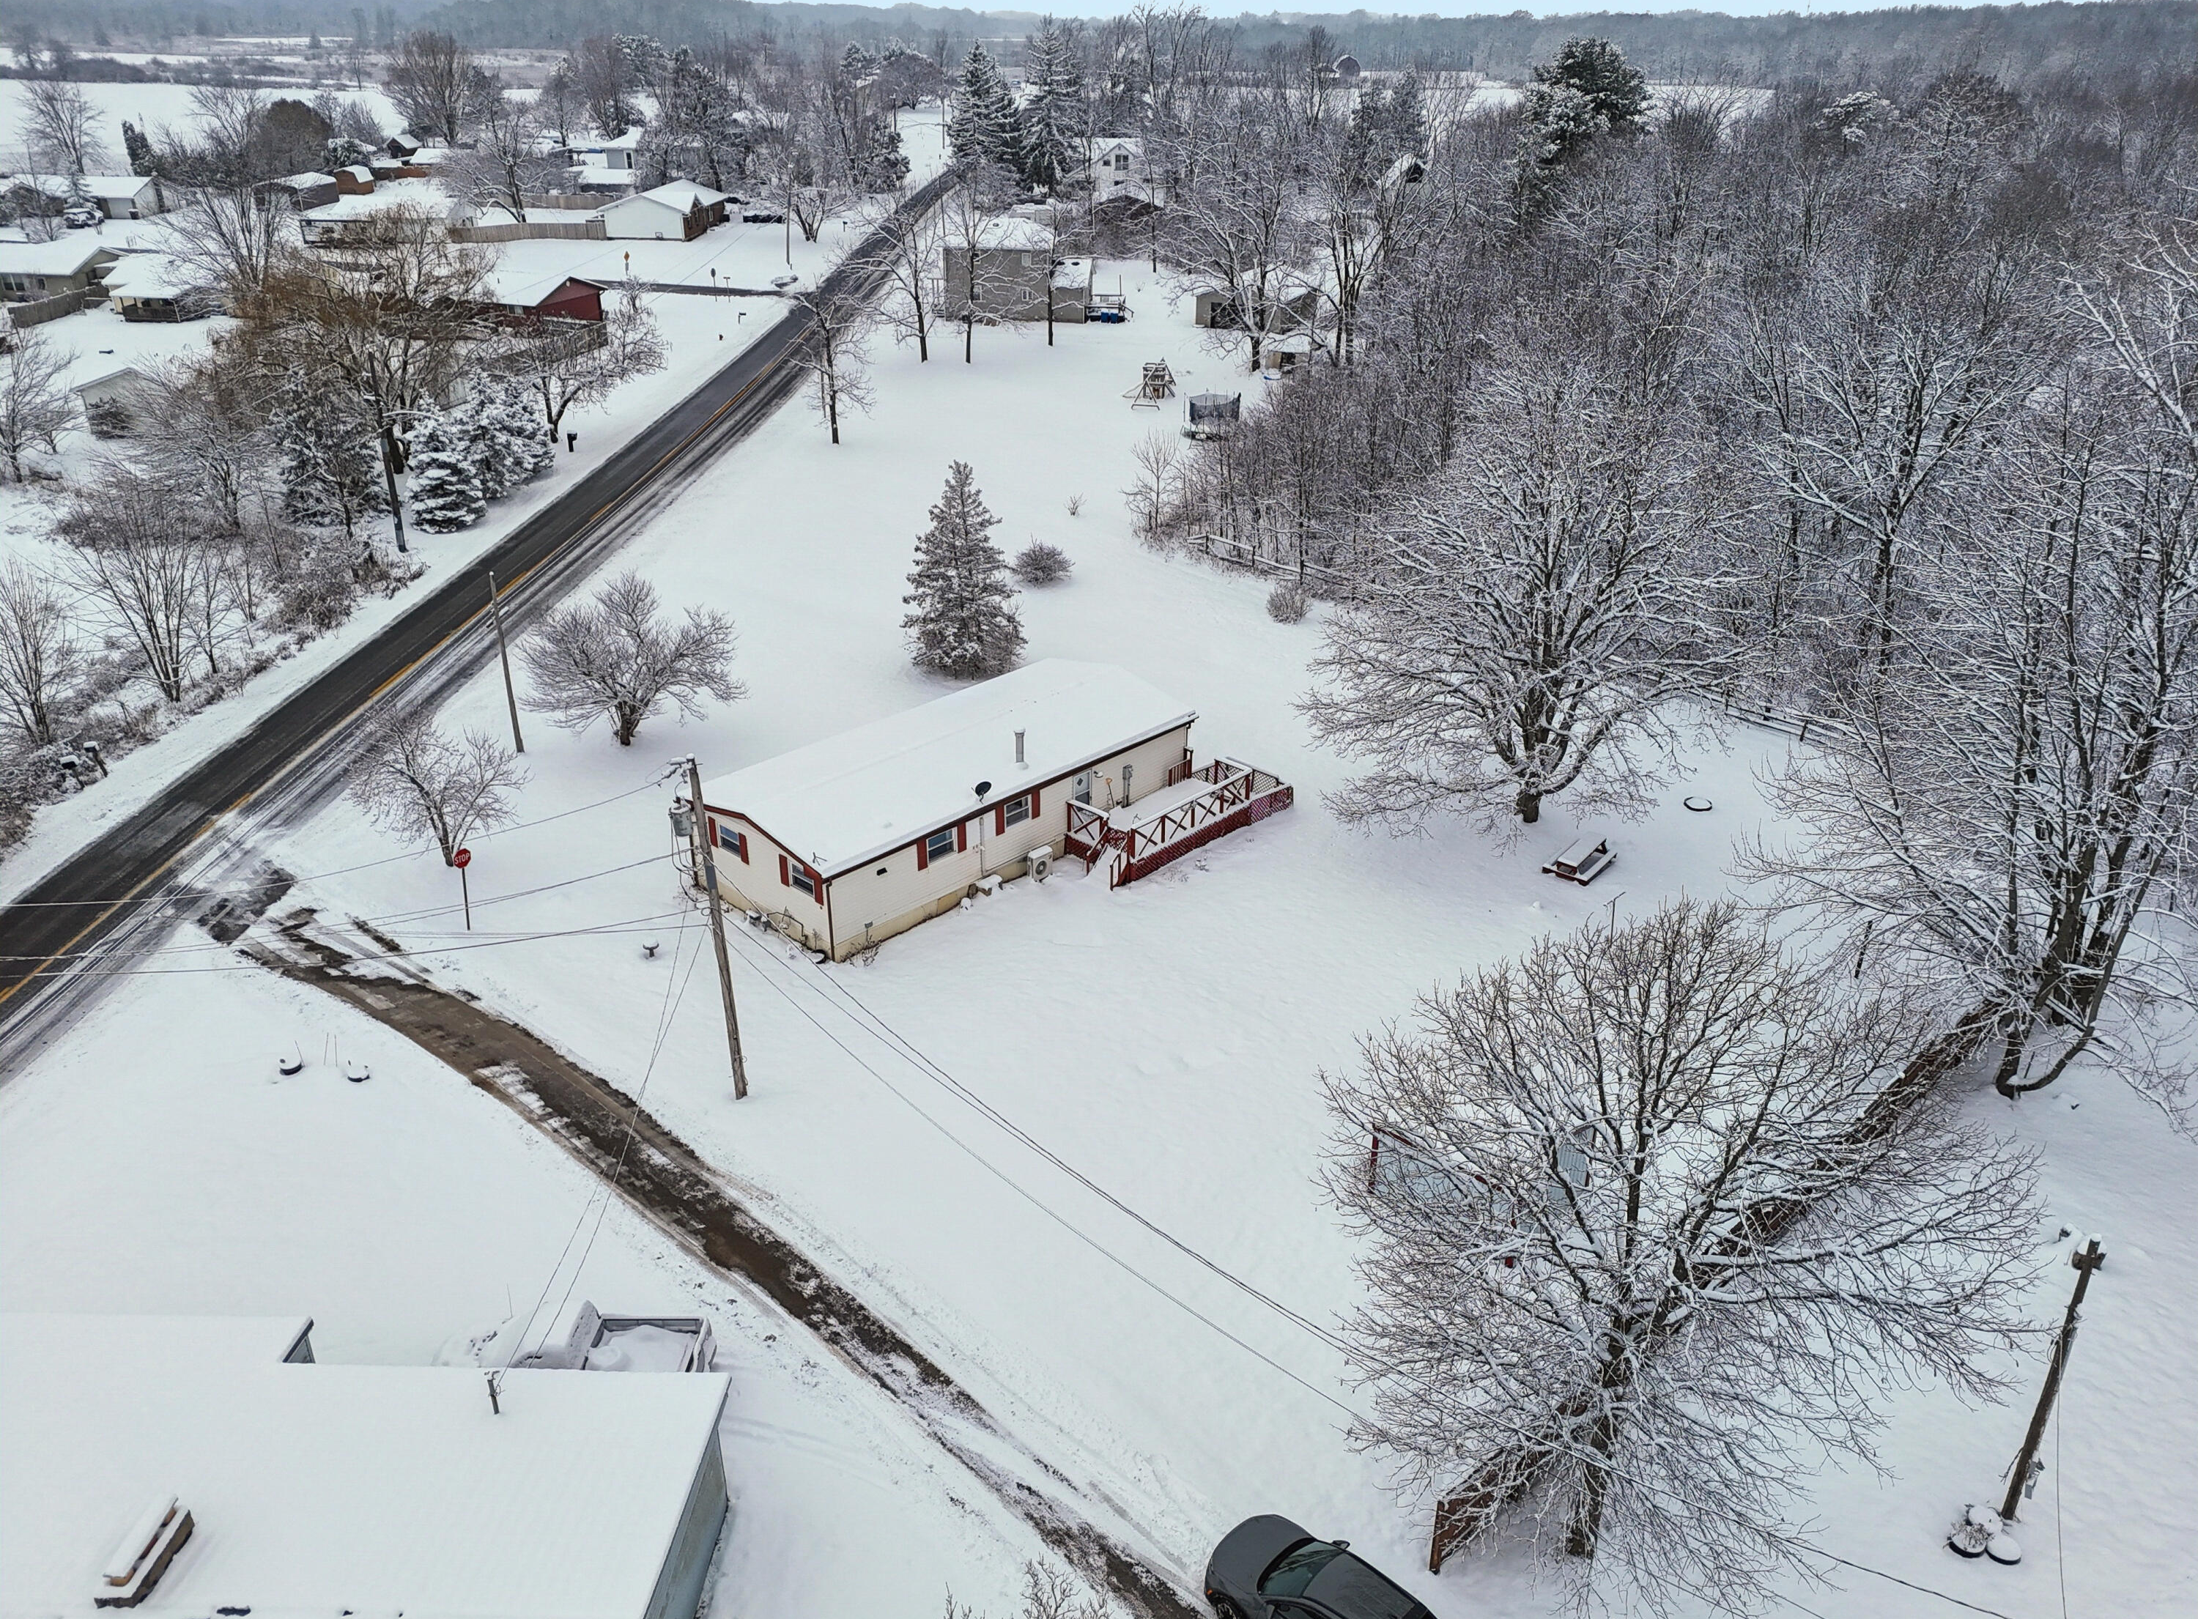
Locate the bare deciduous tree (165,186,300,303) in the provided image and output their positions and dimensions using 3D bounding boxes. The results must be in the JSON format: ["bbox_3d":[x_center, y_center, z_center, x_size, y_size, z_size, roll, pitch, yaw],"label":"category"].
[{"bbox_3d":[-78.555,-51.422,138.788,11.000,9.700,10.500,0,27,0],"label":"bare deciduous tree"}]

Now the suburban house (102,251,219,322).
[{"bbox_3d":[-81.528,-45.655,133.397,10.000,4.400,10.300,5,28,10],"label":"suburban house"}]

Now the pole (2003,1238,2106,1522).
[{"bbox_3d":[16.615,10.102,26.652,0.550,6.901,0.450,7,30,21],"label":"pole"}]

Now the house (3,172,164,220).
[{"bbox_3d":[-139.507,-84.398,209.115,18.720,5.330,9.020,0,27,0],"label":"house"}]

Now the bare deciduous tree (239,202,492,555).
[{"bbox_3d":[-42.447,-26.617,88.585,13.300,15.300,13.000,0,28,0],"label":"bare deciduous tree"}]

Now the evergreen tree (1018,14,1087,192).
[{"bbox_3d":[-7.279,-107.997,234.630,10.480,24.640,10.480,0,27,0],"label":"evergreen tree"}]

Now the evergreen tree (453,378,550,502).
[{"bbox_3d":[-35.074,-22.093,89.157,5.500,6.700,5.500,0,27,0],"label":"evergreen tree"}]

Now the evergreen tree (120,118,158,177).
[{"bbox_3d":[-147.799,-100.452,234.470,5.430,10.480,5.430,0,27,0],"label":"evergreen tree"}]

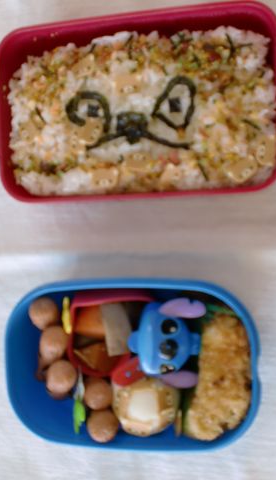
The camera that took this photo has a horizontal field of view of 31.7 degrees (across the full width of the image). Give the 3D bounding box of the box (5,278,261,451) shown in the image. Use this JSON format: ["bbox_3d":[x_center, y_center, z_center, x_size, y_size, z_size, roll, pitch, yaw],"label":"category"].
[{"bbox_3d":[-0.003,0.075,0.316,0.157,0.045,0.105,-2,91,11],"label":"box"}]

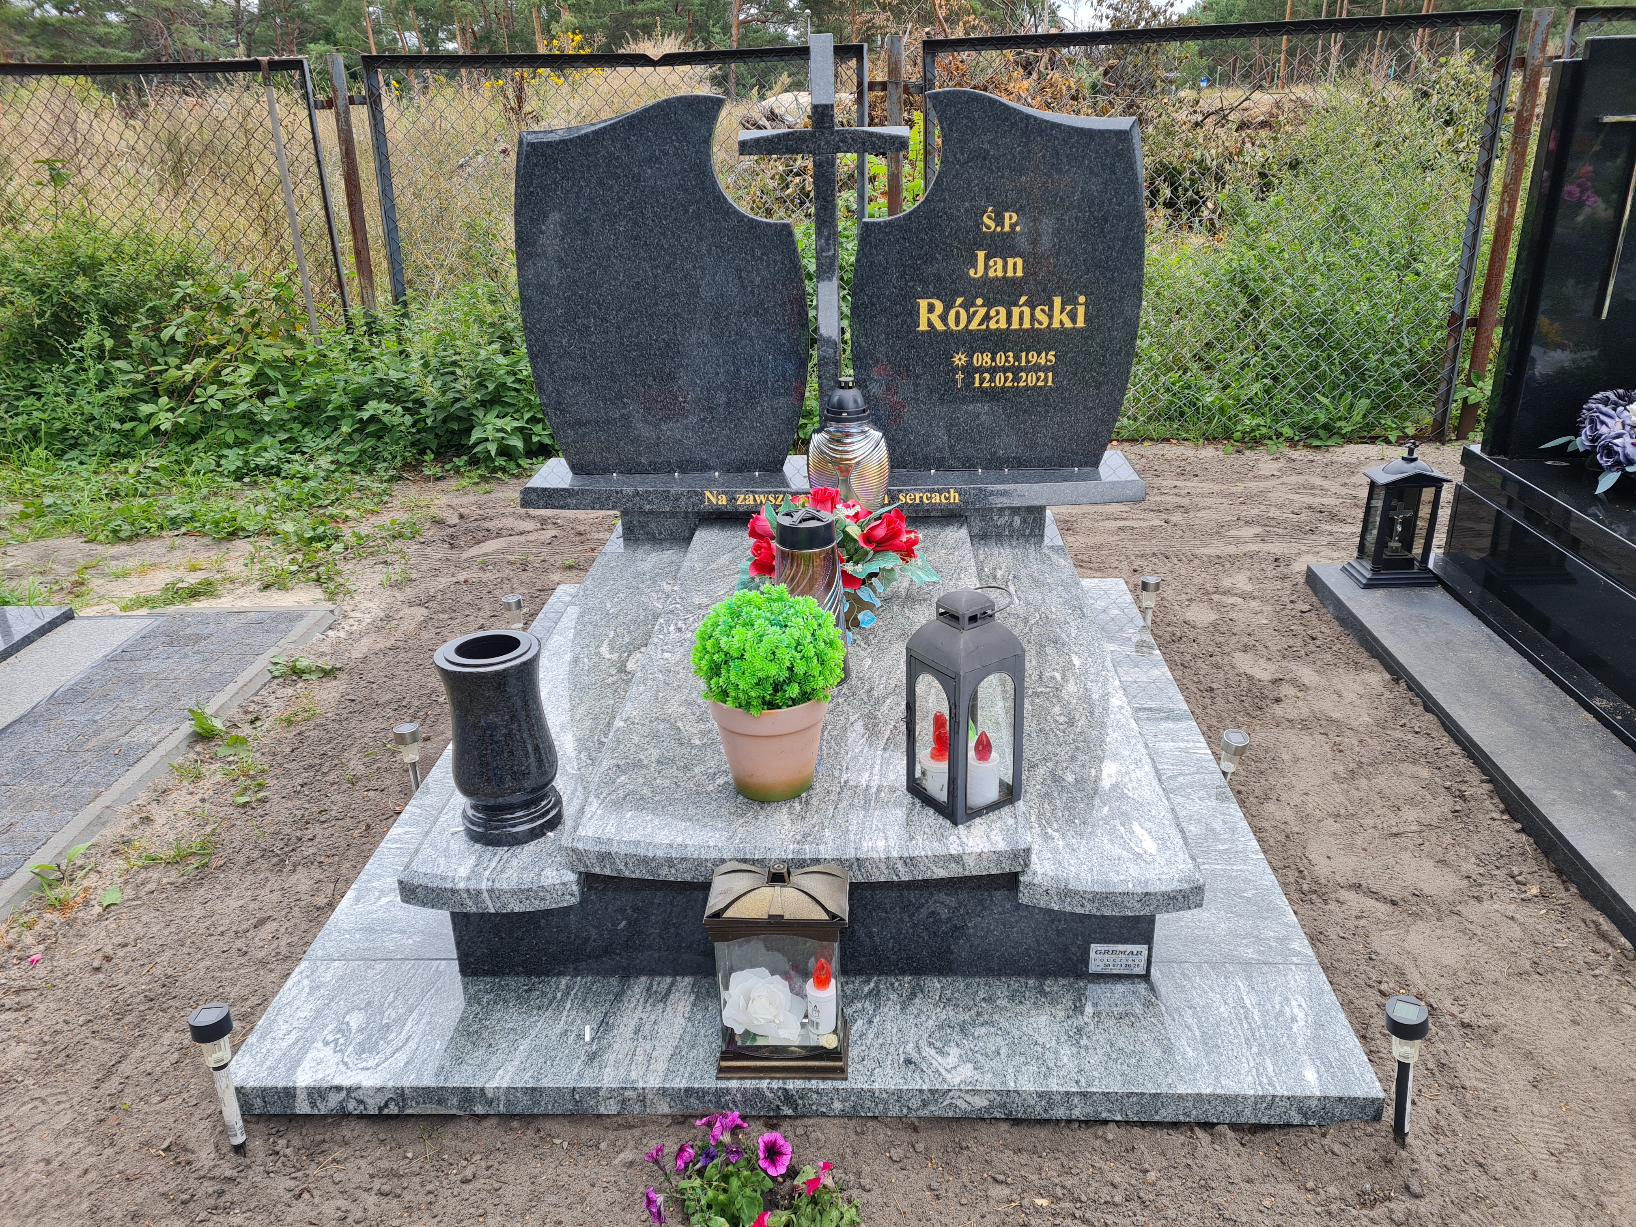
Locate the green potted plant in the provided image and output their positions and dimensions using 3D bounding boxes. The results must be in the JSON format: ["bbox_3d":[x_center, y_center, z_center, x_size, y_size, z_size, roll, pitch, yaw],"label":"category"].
[{"bbox_3d":[-0.084,0.137,2.163,0.265,0.360,0.262,-1,24,3],"label":"green potted plant"}]

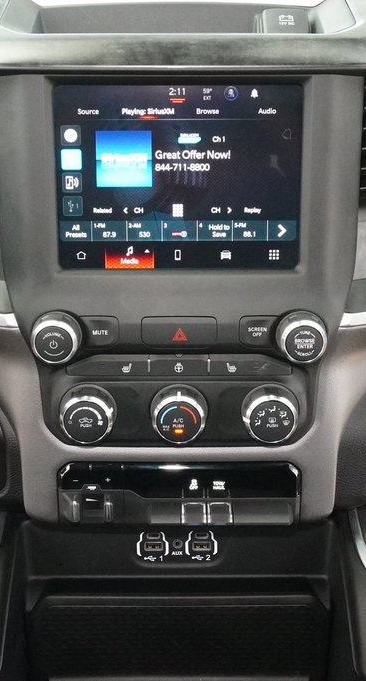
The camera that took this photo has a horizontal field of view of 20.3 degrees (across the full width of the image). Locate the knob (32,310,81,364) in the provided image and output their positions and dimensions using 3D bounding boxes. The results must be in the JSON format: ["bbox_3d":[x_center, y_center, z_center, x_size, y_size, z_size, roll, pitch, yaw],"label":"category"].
[{"bbox_3d":[-0.091,0.000,0.732,0.037,0.037,0.019,0,18,0],"label":"knob"}]

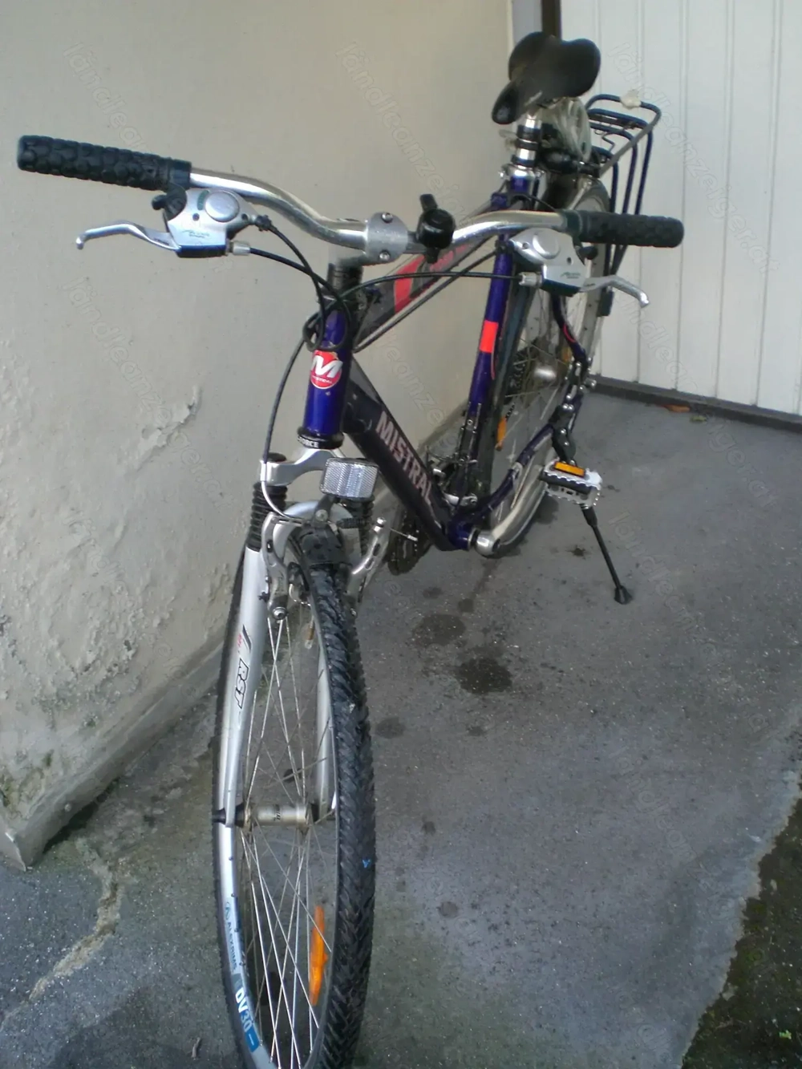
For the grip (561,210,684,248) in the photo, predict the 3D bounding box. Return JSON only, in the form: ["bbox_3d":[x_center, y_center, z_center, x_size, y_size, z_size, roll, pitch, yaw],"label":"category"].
[{"bbox_3d":[0.225,-0.311,1.192,0.141,0.033,0.033,-2,32,-24],"label":"grip"}]

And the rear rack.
[{"bbox_3d":[0.314,-0.523,2.047,0.138,0.370,0.430,18,42,17],"label":"rear rack"}]

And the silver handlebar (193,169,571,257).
[{"bbox_3d":[-0.011,-0.272,1.021,0.375,0.056,0.040,2,24,-18],"label":"silver handlebar"}]

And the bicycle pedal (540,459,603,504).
[{"bbox_3d":[0.291,-0.085,2.000,0.099,0.067,0.031,18,64,17],"label":"bicycle pedal"}]

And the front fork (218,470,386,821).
[{"bbox_3d":[-0.116,0.135,1.289,0.152,0.450,0.115,2,24,-18],"label":"front fork"}]

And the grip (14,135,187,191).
[{"bbox_3d":[-0.242,-0.303,0.960,0.138,0.031,0.031,5,24,-7],"label":"grip"}]

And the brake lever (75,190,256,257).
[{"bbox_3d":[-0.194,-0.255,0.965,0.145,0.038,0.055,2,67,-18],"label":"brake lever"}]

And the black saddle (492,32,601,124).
[{"bbox_3d":[0.190,-0.638,1.672,0.148,0.085,0.266,17,43,16],"label":"black saddle"}]

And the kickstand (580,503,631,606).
[{"bbox_3d":[0.343,-0.047,2.073,0.050,0.376,0.050,-9,18,35],"label":"kickstand"}]

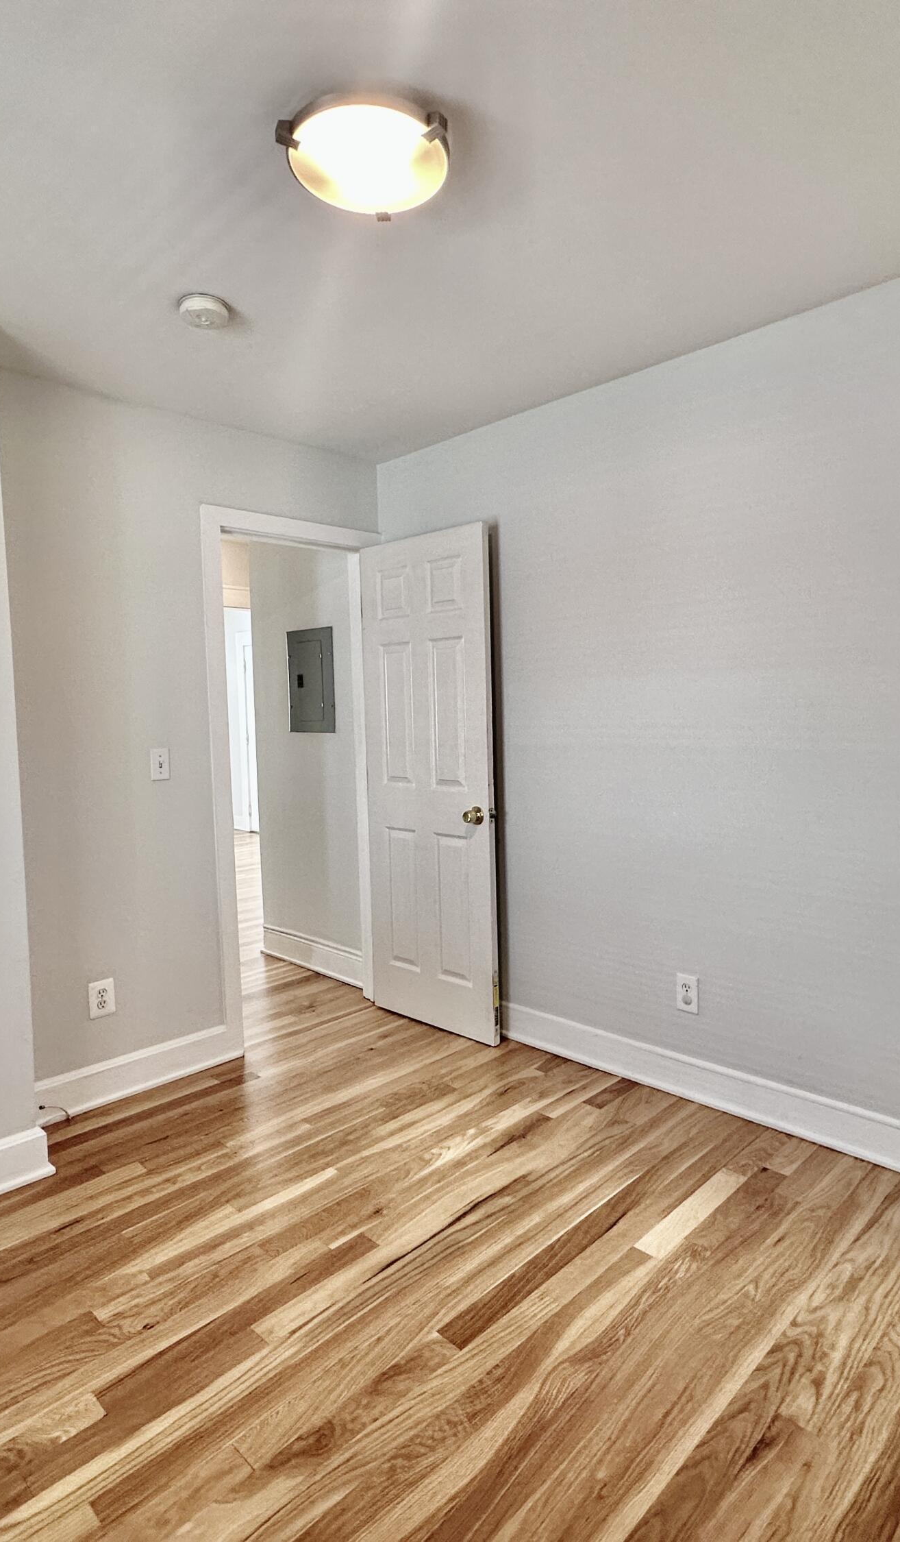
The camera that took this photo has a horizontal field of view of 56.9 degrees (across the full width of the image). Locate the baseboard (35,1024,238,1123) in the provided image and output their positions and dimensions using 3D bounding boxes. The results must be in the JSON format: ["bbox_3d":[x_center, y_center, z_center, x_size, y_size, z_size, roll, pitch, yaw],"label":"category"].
[{"bbox_3d":[-1.110,1.071,2.953,0.796,0.139,0.033,-5,5,-45],"label":"baseboard"}]

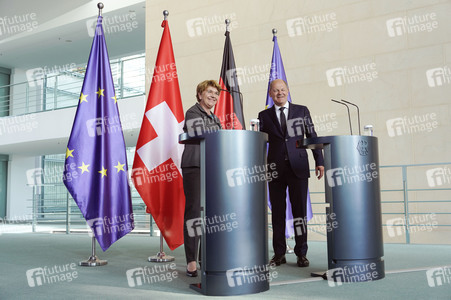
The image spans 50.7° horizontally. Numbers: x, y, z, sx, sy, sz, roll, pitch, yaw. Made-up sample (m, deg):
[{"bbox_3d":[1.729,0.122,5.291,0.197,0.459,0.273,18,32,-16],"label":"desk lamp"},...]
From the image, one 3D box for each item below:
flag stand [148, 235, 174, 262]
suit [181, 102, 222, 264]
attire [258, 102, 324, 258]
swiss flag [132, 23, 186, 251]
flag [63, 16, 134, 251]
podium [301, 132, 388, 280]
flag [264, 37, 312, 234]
[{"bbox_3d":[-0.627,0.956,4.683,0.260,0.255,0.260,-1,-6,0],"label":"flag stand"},{"bbox_3d":[-0.183,0.271,3.993,0.460,1.347,0.350,3,-7,-38],"label":"suit"},{"bbox_3d":[0.603,0.264,4.435,0.576,1.427,0.360,-2,-6,12],"label":"attire"},{"bbox_3d":[-0.668,-0.182,5.004,0.620,2.439,0.340,1,-6,-19],"label":"swiss flag"},{"bbox_3d":[-1.288,-0.197,4.825,0.730,2.395,0.340,1,-6,-19],"label":"flag"},{"bbox_3d":[0.930,0.454,3.777,0.500,1.070,0.540,1,-6,-21],"label":"podium"},{"bbox_3d":[0.743,-0.185,5.615,0.586,2.426,0.330,1,-6,-17],"label":"flag"}]

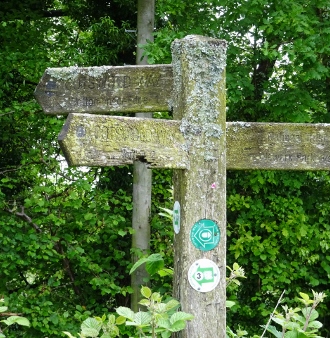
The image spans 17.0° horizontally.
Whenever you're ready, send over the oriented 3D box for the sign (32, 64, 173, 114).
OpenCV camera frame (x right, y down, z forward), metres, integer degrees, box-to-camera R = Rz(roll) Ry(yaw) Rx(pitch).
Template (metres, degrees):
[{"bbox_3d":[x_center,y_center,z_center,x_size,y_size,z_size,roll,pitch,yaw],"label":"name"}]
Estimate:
[{"bbox_3d":[-0.147,-0.204,2.840,0.385,0.117,0.035,0,-2,15],"label":"sign"}]

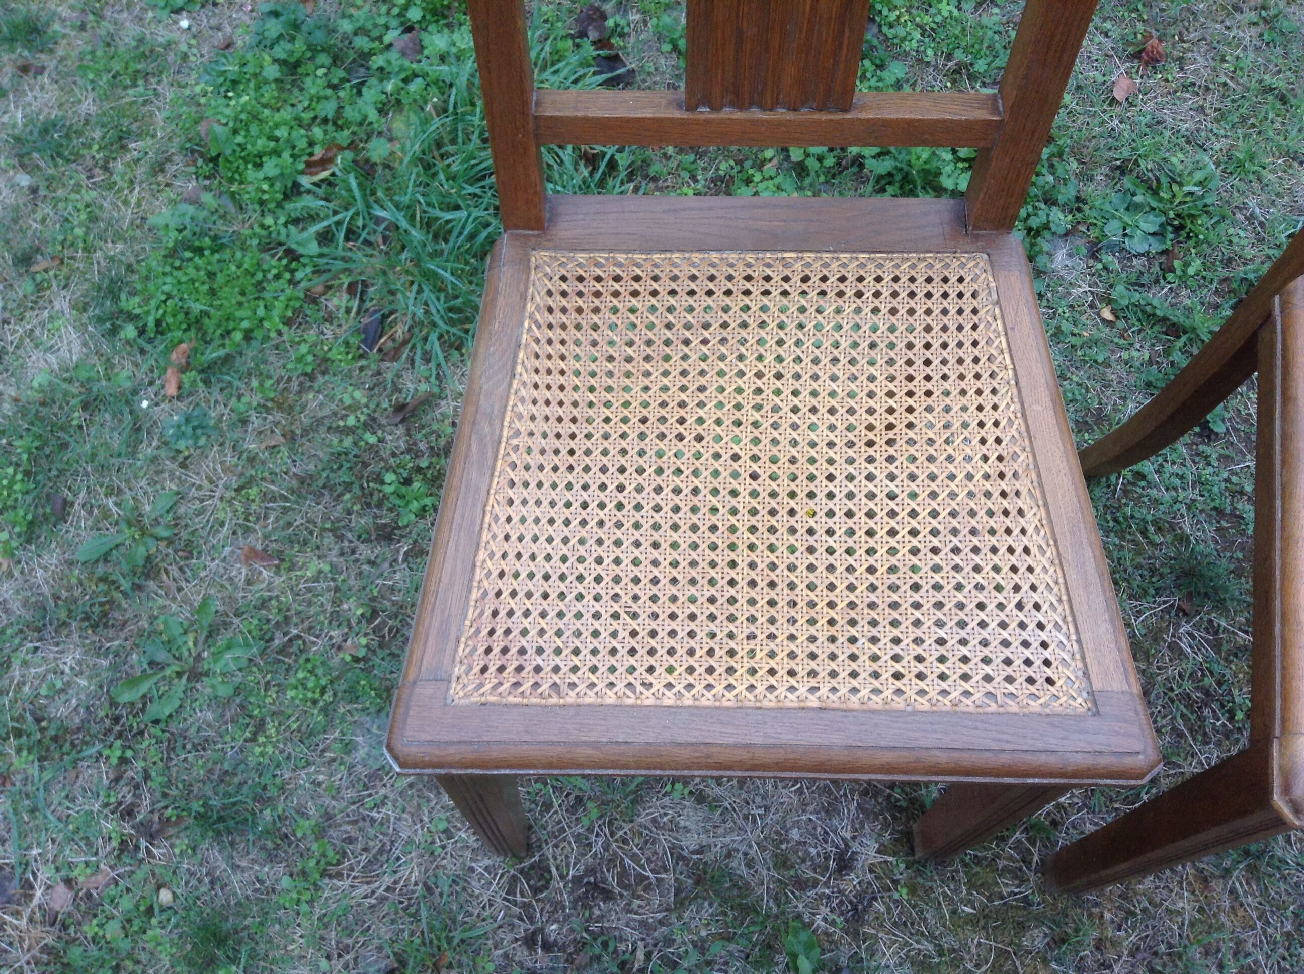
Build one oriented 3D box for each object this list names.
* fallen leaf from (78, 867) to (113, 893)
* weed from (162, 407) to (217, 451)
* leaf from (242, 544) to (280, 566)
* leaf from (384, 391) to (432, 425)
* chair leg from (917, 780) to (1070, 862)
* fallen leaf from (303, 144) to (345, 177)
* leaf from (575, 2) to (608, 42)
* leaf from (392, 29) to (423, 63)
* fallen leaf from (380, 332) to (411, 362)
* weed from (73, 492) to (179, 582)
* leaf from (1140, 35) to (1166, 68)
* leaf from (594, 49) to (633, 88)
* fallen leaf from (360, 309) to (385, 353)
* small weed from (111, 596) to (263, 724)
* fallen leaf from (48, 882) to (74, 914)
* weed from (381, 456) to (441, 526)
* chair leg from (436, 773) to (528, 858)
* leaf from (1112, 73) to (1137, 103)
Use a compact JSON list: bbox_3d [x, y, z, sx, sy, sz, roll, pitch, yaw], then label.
[{"bbox_3d":[-0.495,0.350,1.105,0.032,0.012,0.021,-21,68,-9],"label":"fallen leaf"},{"bbox_3d":[-0.478,-0.060,1.284,0.053,0.030,0.048,0,66,0],"label":"weed"},{"bbox_3d":[-0.387,0.069,1.230,0.036,0.012,0.019,17,67,7],"label":"leaf"},{"bbox_3d":[-0.257,-0.084,1.317,0.055,0.015,0.018,-33,70,-14],"label":"leaf"},{"bbox_3d":[0.251,0.239,0.954,0.040,0.430,0.040,1,66,0],"label":"chair leg"},{"bbox_3d":[-0.370,-0.368,1.401,0.051,0.020,0.030,-25,68,-11],"label":"fallen leaf"},{"bbox_3d":[-0.074,-0.575,1.534,0.041,0.018,0.043,-1,66,-1],"label":"leaf"},{"bbox_3d":[-0.287,-0.518,1.458,0.038,0.018,0.034,42,72,17],"label":"leaf"},{"bbox_3d":[-0.274,-0.149,1.325,0.022,0.014,0.036,27,69,11],"label":"fallen leaf"},{"bbox_3d":[-0.522,0.049,1.233,0.090,0.035,0.084,0,66,0],"label":"weed"},{"bbox_3d":[0.613,-0.533,1.519,0.027,0.020,0.034,9,66,4],"label":"leaf"},{"bbox_3d":[-0.047,-0.507,1.504,0.047,0.018,0.042,0,66,-1],"label":"leaf"},{"bbox_3d":[-0.299,-0.168,1.330,0.021,0.016,0.050,9,66,4],"label":"fallen leaf"},{"bbox_3d":[-0.448,0.167,1.198,0.138,0.040,0.122,-8,66,-4],"label":"small weed"},{"bbox_3d":[-0.523,0.364,1.100,0.021,0.010,0.031,13,67,6],"label":"fallen leaf"},{"bbox_3d":[-0.246,0.004,1.269,0.056,0.040,0.060,-4,66,-2],"label":"weed"},{"bbox_3d":[-0.120,0.234,0.954,0.040,0.430,0.040,1,66,0],"label":"chair leg"},{"bbox_3d":[0.571,-0.482,1.499,0.028,0.012,0.034,8,66,3],"label":"leaf"}]

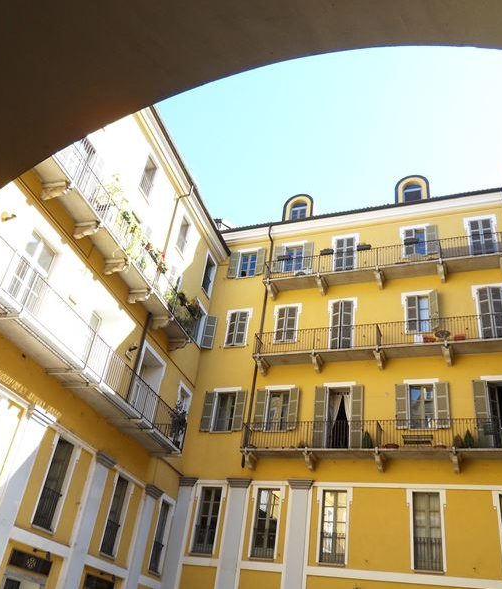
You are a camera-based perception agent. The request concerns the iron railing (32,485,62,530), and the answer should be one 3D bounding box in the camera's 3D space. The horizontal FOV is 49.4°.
[{"bbox_3d":[-5.168,5.479,13.915,0.060,0.940,0.840,-4,-35,18],"label":"iron railing"}]

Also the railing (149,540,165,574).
[{"bbox_3d":[-3.250,9.160,19.017,0.060,1.000,0.780,-4,-35,18],"label":"railing"}]

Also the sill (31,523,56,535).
[{"bbox_3d":[-5.567,6.244,14.436,0.220,0.070,0.997,-3,-34,17],"label":"sill"}]

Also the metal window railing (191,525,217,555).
[{"bbox_3d":[-1.781,9.242,20.565,0.896,1.036,0.060,-6,-35,22],"label":"metal window railing"}]

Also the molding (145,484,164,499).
[{"bbox_3d":[-3.705,7.596,20.960,0.210,0.324,1.045,-3,-34,17],"label":"molding"}]

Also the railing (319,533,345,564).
[{"bbox_3d":[2.807,8.735,18.755,0.880,1.000,0.060,-6,-35,22],"label":"railing"}]

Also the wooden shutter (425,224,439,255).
[{"bbox_3d":[8.269,-2.509,24.785,0.482,1.589,0.050,-11,-38,28],"label":"wooden shutter"}]

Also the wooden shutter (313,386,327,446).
[{"bbox_3d":[2.705,4.845,21.507,0.453,2.565,0.050,-4,-34,19],"label":"wooden shutter"}]

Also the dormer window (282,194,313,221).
[{"bbox_3d":[2.760,-4.244,29.850,1.690,2.154,1.300,-6,-35,21],"label":"dormer window"}]

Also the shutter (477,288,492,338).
[{"bbox_3d":[9.422,0.862,21.854,0.480,2.614,0.050,-12,-38,28],"label":"shutter"}]

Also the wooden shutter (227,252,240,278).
[{"bbox_3d":[-0.879,-1.517,28.248,0.470,1.597,0.050,-6,-35,21],"label":"wooden shutter"}]

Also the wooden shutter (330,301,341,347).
[{"bbox_3d":[3.525,1.325,22.716,0.412,2.421,0.060,-18,-43,33],"label":"wooden shutter"}]

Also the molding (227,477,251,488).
[{"bbox_3d":[-0.393,6.968,20.094,0.994,0.293,0.250,-6,-37,20],"label":"molding"}]

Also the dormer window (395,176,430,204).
[{"bbox_3d":[8.052,-4.709,26.982,1.520,2.080,1.200,-6,-35,22],"label":"dormer window"}]

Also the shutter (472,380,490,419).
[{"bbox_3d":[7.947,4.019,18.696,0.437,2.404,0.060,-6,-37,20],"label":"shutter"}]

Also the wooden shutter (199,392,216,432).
[{"bbox_3d":[-1.847,5.136,23.953,0.480,1.833,0.050,-6,-35,21],"label":"wooden shutter"}]

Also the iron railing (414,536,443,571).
[{"bbox_3d":[5.478,8.011,16.793,0.849,0.912,0.060,-6,-37,20],"label":"iron railing"}]

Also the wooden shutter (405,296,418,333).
[{"bbox_3d":[6.675,0.784,22.533,0.460,1.740,0.050,-9,-36,26],"label":"wooden shutter"}]

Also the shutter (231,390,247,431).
[{"bbox_3d":[-0.475,4.640,21.968,0.422,1.664,0.060,-11,-39,27],"label":"shutter"}]

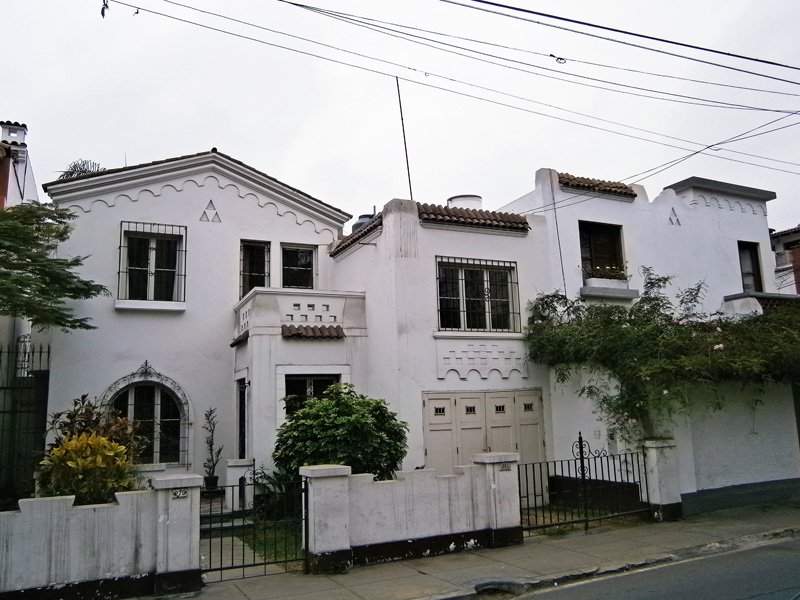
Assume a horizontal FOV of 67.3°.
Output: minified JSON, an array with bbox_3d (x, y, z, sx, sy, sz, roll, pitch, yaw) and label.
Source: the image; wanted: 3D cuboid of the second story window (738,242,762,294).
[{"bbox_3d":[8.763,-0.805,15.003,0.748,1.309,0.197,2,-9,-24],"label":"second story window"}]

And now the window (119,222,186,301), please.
[{"bbox_3d":[-5.063,-0.765,12.337,1.259,1.594,0.148,2,-9,-24],"label":"window"}]

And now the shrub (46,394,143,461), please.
[{"bbox_3d":[-4.279,2.443,8.410,1.202,2.196,1.332,2,-9,-24],"label":"shrub"}]

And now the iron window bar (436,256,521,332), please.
[{"bbox_3d":[1.482,-0.076,11.423,1.788,1.385,0.197,2,-9,-24],"label":"iron window bar"}]

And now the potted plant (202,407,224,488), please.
[{"bbox_3d":[-3.730,2.973,12.025,0.405,1.622,0.414,2,-9,-24],"label":"potted plant"}]

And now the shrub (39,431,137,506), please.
[{"bbox_3d":[-3.870,2.533,7.434,1.068,1.733,1.184,2,-9,-24],"label":"shrub"}]

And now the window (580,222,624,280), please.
[{"bbox_3d":[4.357,-0.964,13.058,1.221,1.390,0.217,2,-9,-24],"label":"window"}]

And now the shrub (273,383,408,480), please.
[{"bbox_3d":[-0.870,2.510,9.402,2.100,2.350,1.950,2,-9,-24],"label":"shrub"}]

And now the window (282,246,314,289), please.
[{"bbox_3d":[-2.319,-0.755,13.822,0.798,1.041,0.138,2,-9,-24],"label":"window"}]

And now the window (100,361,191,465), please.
[{"bbox_3d":[-5.044,2.265,12.004,1.623,2.021,0.197,2,-9,-24],"label":"window"}]

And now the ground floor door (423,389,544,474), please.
[{"bbox_3d":[1.615,2.795,11.144,2.605,2.226,0.118,2,-9,-24],"label":"ground floor door"}]

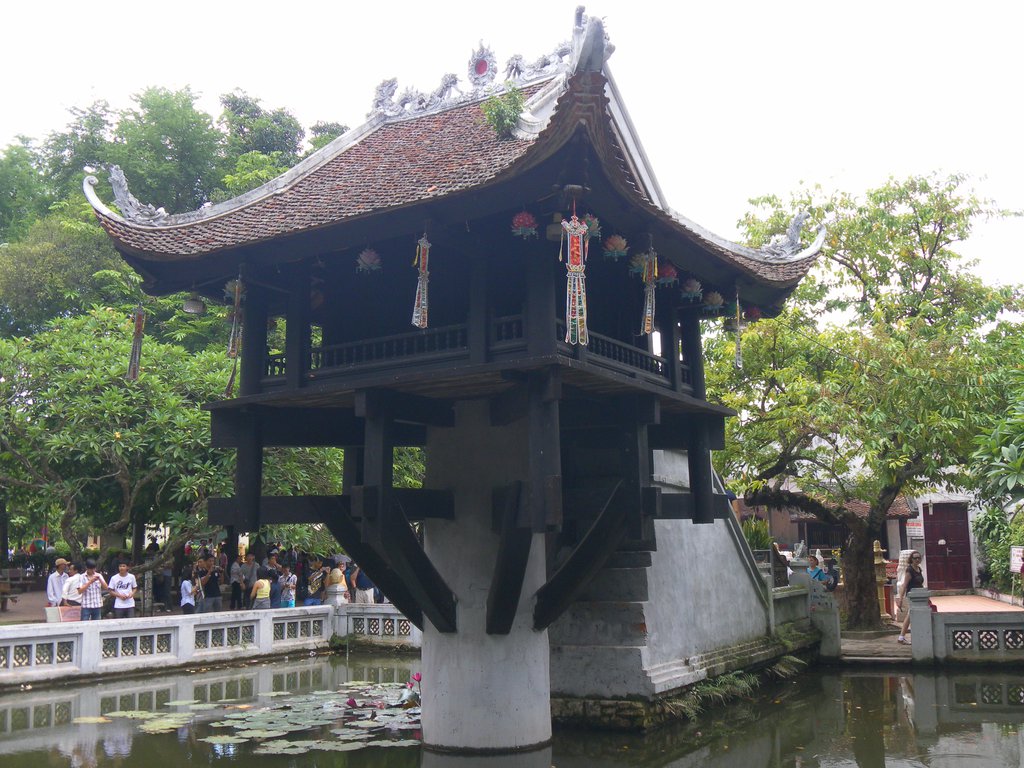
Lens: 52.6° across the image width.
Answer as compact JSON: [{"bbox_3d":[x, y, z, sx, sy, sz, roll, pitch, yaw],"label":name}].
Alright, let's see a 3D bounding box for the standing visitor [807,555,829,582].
[{"bbox_3d":[5.897,4.088,19.883,0.480,1.550,0.320,-6,-11,26],"label":"standing visitor"}]

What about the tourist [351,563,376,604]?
[{"bbox_3d":[-3.359,4.751,23.545,0.520,1.680,0.340,2,-10,-15],"label":"tourist"}]

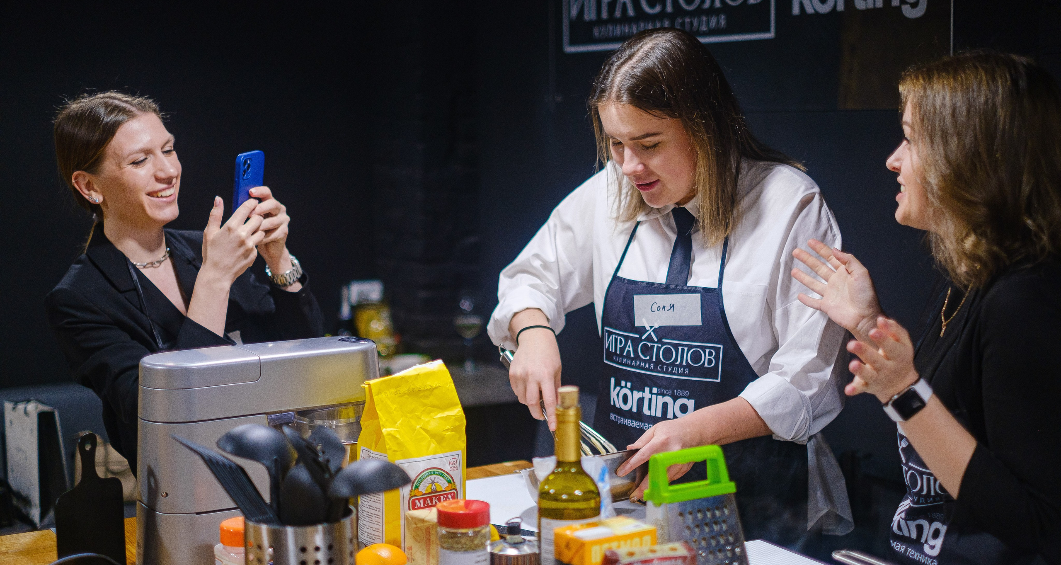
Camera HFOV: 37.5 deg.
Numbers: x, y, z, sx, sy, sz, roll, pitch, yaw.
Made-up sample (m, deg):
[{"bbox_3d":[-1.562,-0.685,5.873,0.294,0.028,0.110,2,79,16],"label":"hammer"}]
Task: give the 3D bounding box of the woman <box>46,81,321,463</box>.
[{"bbox_3d":[-0.575,0.467,2.673,0.480,1.578,0.470,5,8,40],"label":"woman"}]

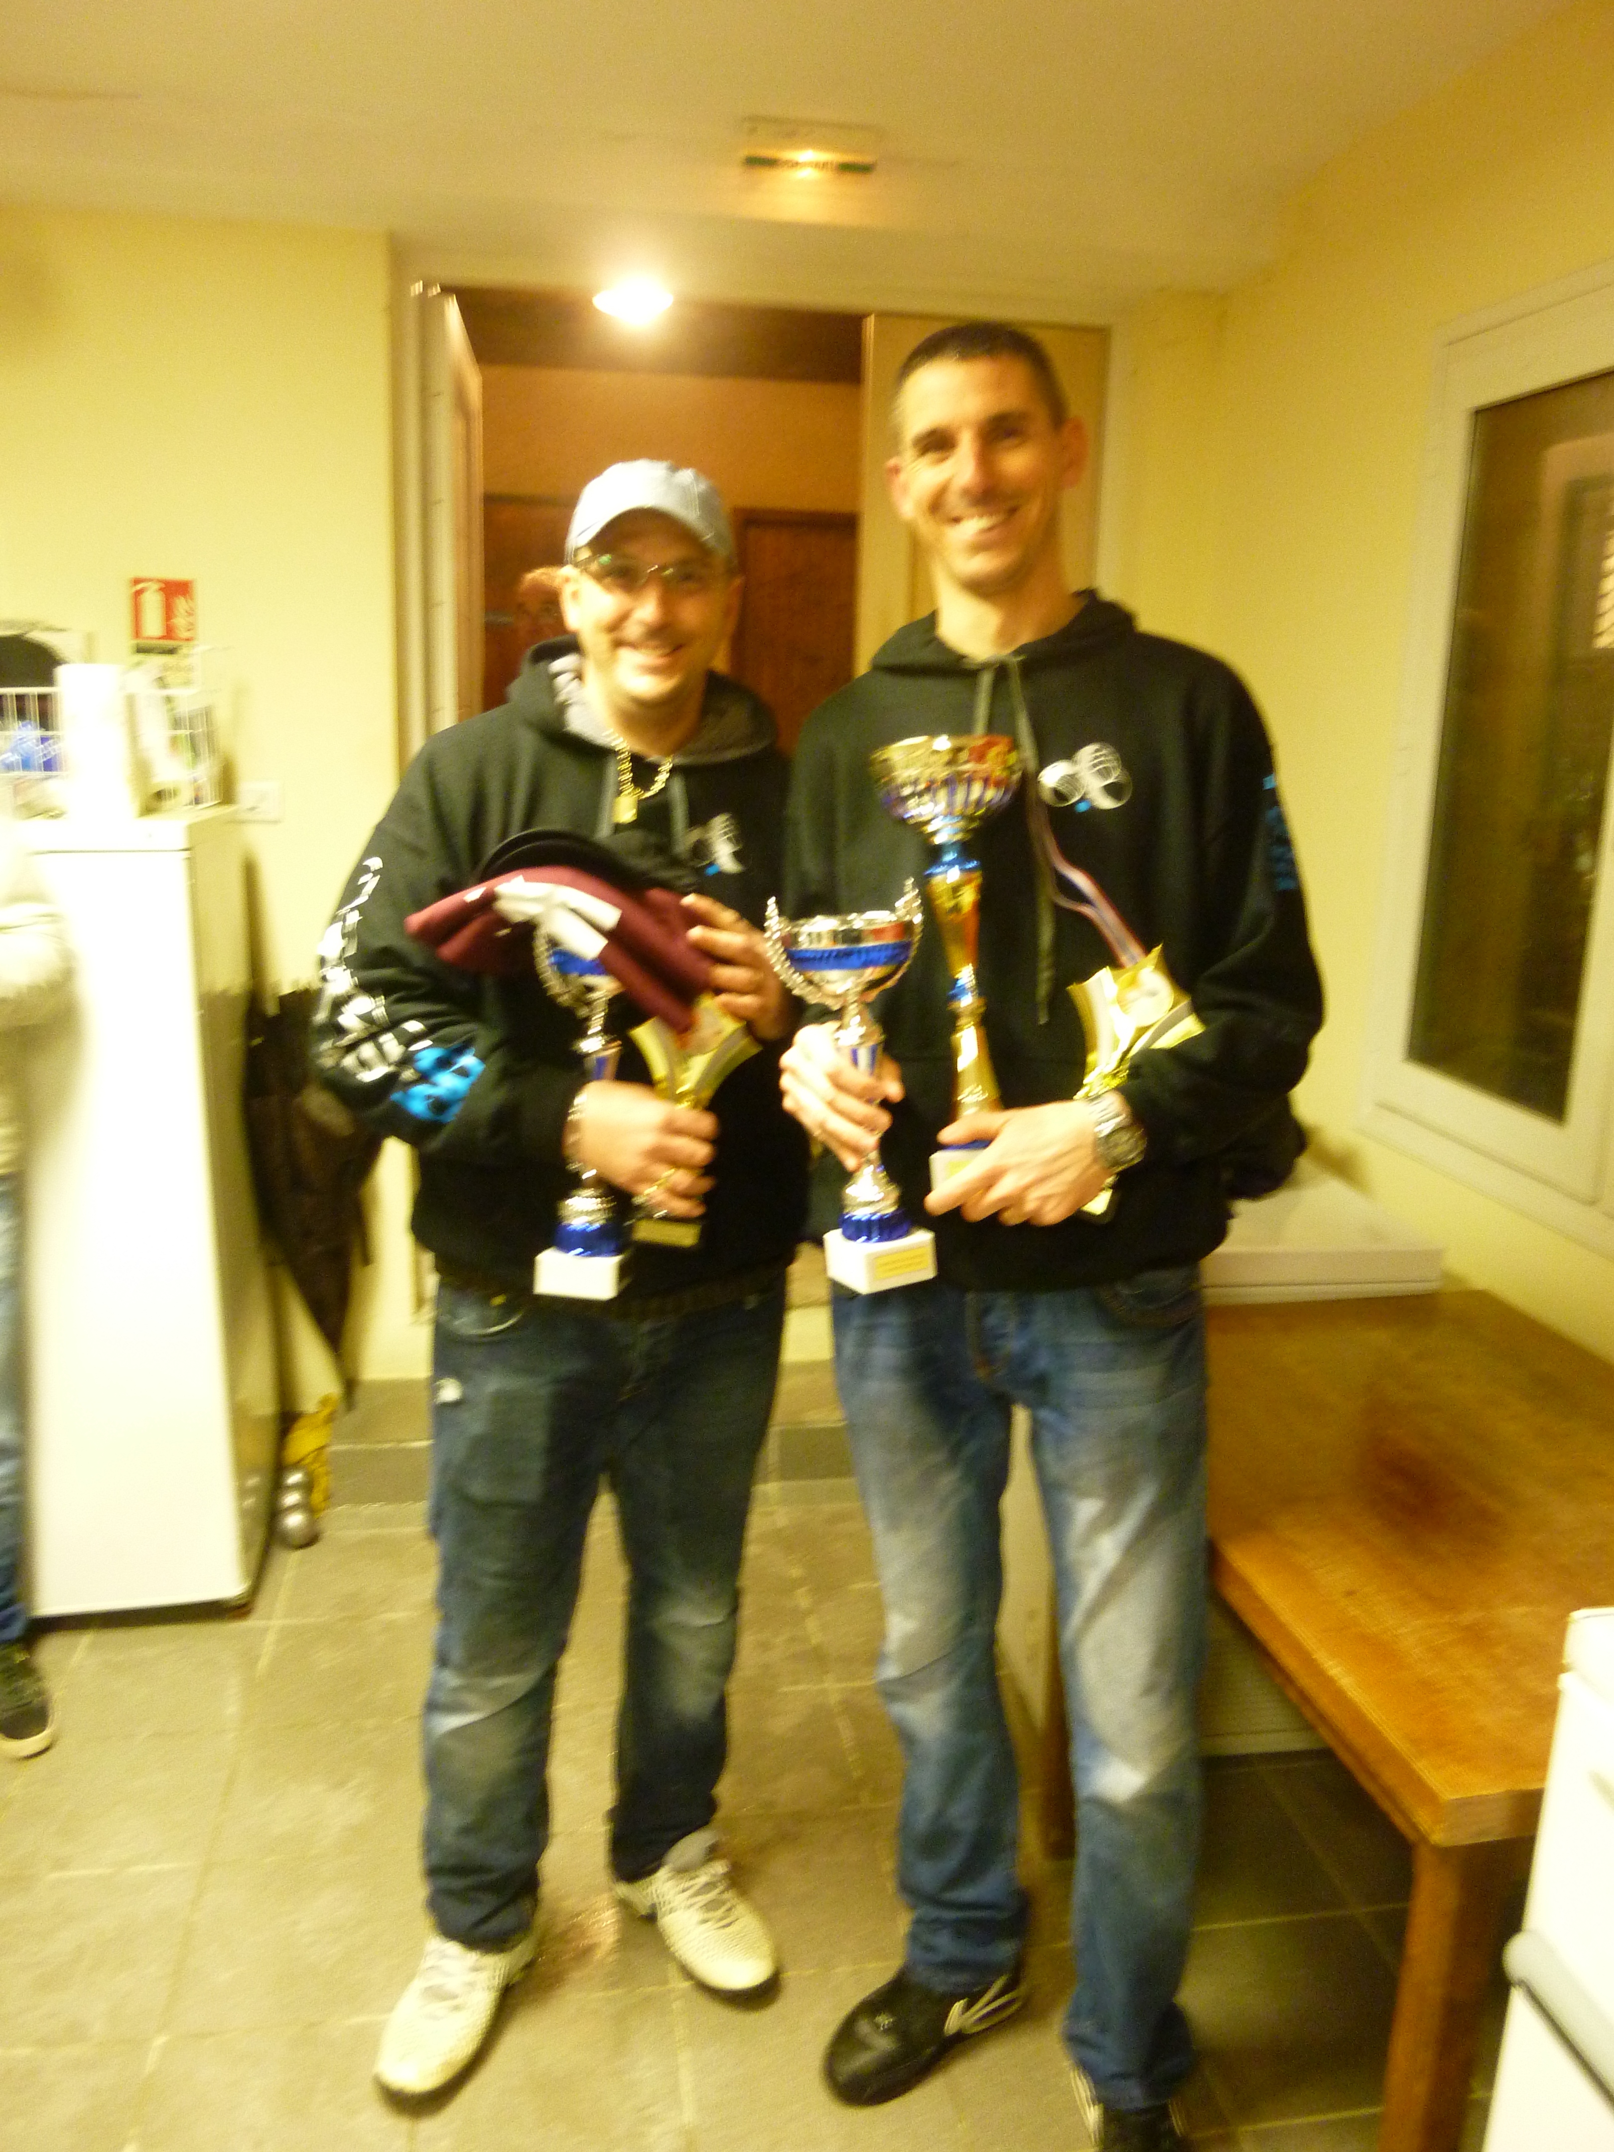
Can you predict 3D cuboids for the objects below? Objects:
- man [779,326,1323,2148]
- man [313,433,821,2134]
[{"bbox_3d":[0.230,0.252,1.579,0.540,1.860,0.430,5,13,19],"label":"man"},{"bbox_3d":[-0.260,0.253,1.743,0.550,1.770,0.420,-3,13,-19],"label":"man"}]

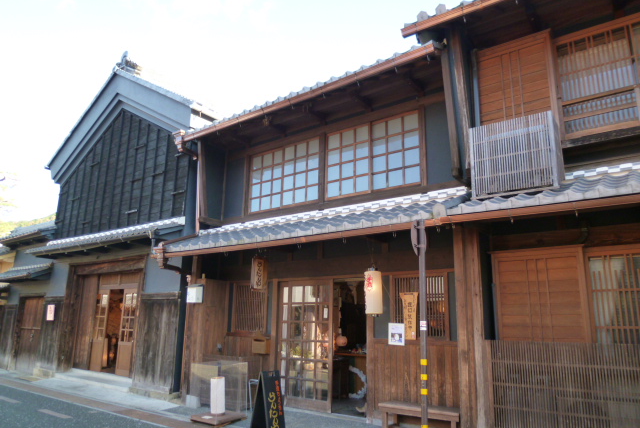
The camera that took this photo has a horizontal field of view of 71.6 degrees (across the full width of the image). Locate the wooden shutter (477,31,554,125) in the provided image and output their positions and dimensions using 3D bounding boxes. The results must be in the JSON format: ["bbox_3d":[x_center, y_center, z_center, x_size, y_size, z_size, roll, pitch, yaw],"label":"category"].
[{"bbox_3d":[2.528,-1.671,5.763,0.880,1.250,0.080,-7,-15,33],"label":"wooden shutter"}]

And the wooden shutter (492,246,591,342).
[{"bbox_3d":[2.647,0.998,5.385,1.020,1.137,0.112,-9,-18,35],"label":"wooden shutter"}]

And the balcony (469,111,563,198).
[{"bbox_3d":[2.421,-0.647,5.507,0.964,0.928,0.459,-9,-18,35],"label":"balcony"}]

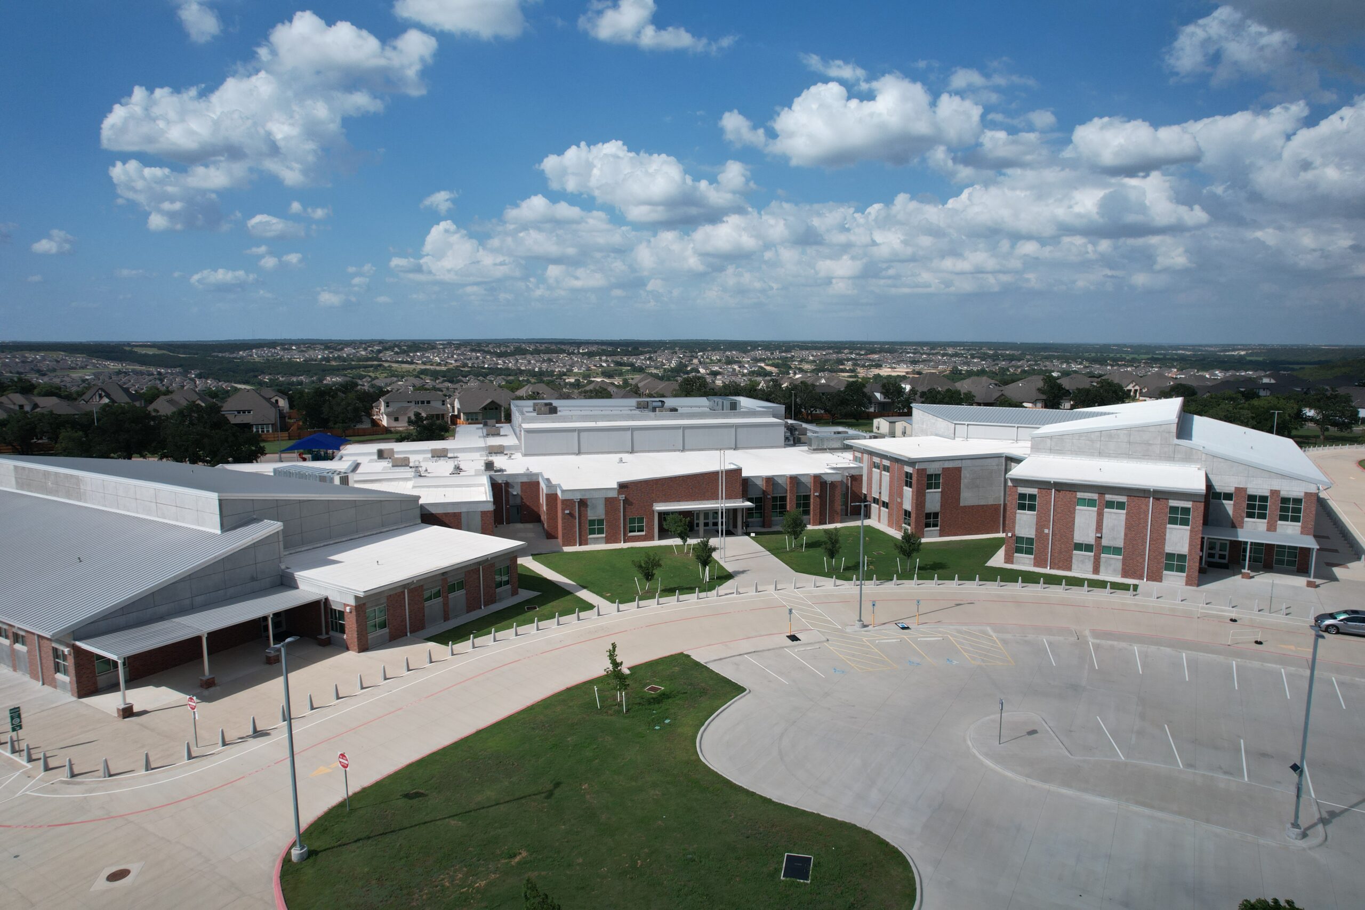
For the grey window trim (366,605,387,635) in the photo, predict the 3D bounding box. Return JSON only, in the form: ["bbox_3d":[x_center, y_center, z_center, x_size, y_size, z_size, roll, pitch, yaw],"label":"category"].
[{"bbox_3d":[-22.521,12.147,61.465,0.160,1.830,1.830,5,9,32],"label":"grey window trim"}]

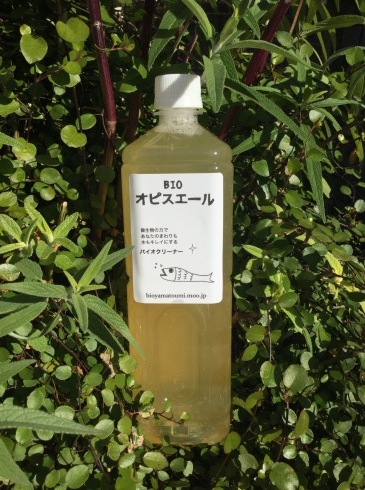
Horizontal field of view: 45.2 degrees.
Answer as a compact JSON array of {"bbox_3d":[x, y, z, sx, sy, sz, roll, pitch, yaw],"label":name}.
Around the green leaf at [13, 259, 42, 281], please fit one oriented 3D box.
[{"bbox_3d":[-0.108,0.019,0.309,0.004,0.023,0.013,-32,26,53],"label":"green leaf"}]

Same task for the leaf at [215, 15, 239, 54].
[{"bbox_3d":[0.033,-0.156,0.325,0.009,0.029,0.008,37,12,12],"label":"leaf"}]

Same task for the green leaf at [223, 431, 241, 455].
[{"bbox_3d":[0.036,0.144,0.320,0.011,0.004,0.017,26,54,15],"label":"green leaf"}]

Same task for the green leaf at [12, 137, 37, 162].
[{"bbox_3d":[-0.124,-0.075,0.345,0.018,0.020,0.006,1,-10,-23],"label":"green leaf"}]

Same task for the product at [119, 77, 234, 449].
[{"bbox_3d":[-0.001,0.013,0.317,0.071,0.257,0.071,0,14,2],"label":"product"}]

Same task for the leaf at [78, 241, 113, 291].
[{"bbox_3d":[-0.057,0.014,0.288,0.009,0.041,0.004,42,13,27],"label":"leaf"}]

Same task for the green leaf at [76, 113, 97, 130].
[{"bbox_3d":[-0.078,-0.100,0.355,0.017,0.014,0.004,-30,2,-17],"label":"green leaf"}]

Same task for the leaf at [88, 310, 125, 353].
[{"bbox_3d":[-0.055,0.061,0.312,0.010,0.009,0.045,-40,62,-17],"label":"leaf"}]

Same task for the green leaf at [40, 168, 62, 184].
[{"bbox_3d":[-0.101,-0.053,0.338,0.016,0.003,0.014,8,57,0],"label":"green leaf"}]

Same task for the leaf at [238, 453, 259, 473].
[{"bbox_3d":[0.049,0.161,0.325,0.013,0.005,0.014,-30,51,-19],"label":"leaf"}]

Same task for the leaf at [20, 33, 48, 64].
[{"bbox_3d":[-0.120,-0.159,0.355,0.020,0.024,0.005,6,3,-23],"label":"leaf"}]

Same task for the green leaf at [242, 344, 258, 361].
[{"bbox_3d":[0.057,0.091,0.370,0.019,0.005,0.011,-41,68,-12],"label":"green leaf"}]

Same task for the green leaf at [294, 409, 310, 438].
[{"bbox_3d":[0.091,0.136,0.335,0.009,0.005,0.024,34,53,4],"label":"green leaf"}]

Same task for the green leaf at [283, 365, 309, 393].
[{"bbox_3d":[0.094,0.112,0.365,0.022,0.026,0.006,-11,-20,12],"label":"green leaf"}]

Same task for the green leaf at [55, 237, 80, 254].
[{"bbox_3d":[-0.089,0.001,0.335,0.024,0.008,0.005,23,-19,16],"label":"green leaf"}]

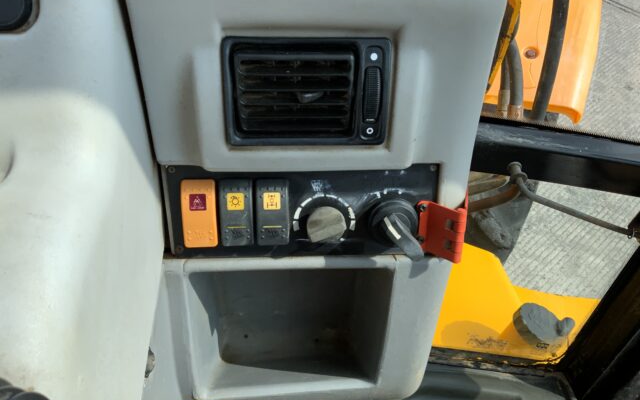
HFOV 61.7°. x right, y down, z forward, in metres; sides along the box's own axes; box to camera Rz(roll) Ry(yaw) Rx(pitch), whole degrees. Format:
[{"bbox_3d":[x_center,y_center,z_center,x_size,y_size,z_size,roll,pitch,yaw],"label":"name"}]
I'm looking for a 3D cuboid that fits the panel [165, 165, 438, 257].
[{"bbox_3d":[-0.011,0.013,0.368,0.190,0.068,0.036,0,18,0],"label":"panel"}]

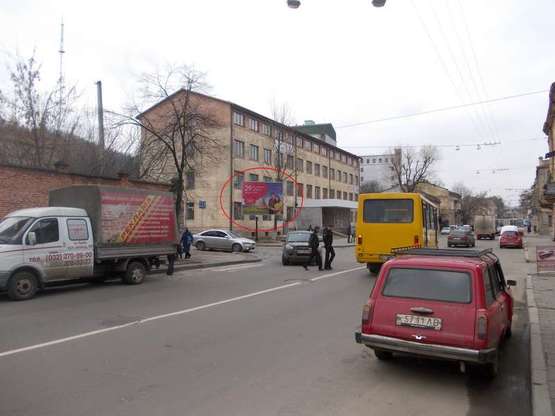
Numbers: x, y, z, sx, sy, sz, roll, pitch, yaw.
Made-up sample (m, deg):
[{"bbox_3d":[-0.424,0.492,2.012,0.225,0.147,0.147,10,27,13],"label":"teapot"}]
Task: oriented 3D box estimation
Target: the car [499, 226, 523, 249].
[{"bbox_3d":[21.105,2.872,40.426,1.690,1.460,4.100,-1,-3,29],"label":"car"}]

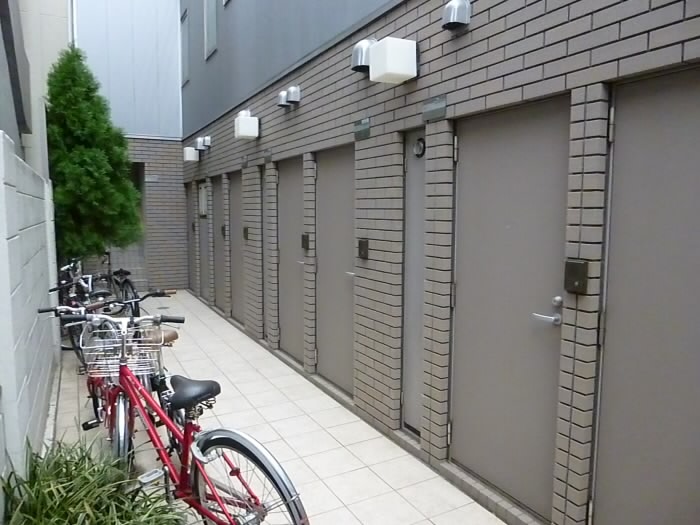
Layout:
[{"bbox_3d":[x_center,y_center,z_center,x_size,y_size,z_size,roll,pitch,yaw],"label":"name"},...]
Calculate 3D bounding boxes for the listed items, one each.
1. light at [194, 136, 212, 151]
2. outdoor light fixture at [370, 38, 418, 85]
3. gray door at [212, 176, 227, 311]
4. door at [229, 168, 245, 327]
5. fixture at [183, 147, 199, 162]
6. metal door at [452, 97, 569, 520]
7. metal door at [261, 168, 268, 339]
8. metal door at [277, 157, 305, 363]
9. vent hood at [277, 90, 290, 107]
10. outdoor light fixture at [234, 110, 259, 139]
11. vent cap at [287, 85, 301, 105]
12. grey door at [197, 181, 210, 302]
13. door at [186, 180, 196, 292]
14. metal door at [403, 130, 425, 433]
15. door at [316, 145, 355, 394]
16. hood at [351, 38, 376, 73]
[{"bbox_3d":[-2.254,-1.800,7.633,0.145,0.190,0.180,-3,7,-29],"label":"light"},{"bbox_3d":[0.273,-1.186,2.992,0.238,0.199,0.185,-3,6,-29],"label":"outdoor light fixture"},{"bbox_3d":[-1.839,-0.290,7.337,0.070,1.905,0.760,-3,7,-29],"label":"gray door"},{"bbox_3d":[-1.409,-0.181,6.606,0.055,1.960,0.815,-3,6,-29],"label":"door"},{"bbox_3d":[-2.493,-1.710,8.004,0.215,0.200,0.200,-3,7,-29],"label":"fixture"},{"bbox_3d":[0.803,0.208,2.572,0.070,1.947,0.763,-3,7,-29],"label":"metal door"},{"bbox_3d":[-0.900,-0.111,5.643,0.070,1.920,0.320,-3,7,-29],"label":"metal door"},{"bbox_3d":[-0.530,-0.017,5.018,0.055,1.970,0.810,-3,6,-29],"label":"metal door"},{"bbox_3d":[-0.613,-1.522,4.701,0.120,0.143,0.132,-3,6,-29],"label":"vent hood"},{"bbox_3d":[-1.106,-1.447,5.478,0.243,0.203,0.185,-3,6,-29],"label":"outdoor light fixture"},{"bbox_3d":[-0.511,-1.502,4.517,0.120,0.145,0.132,-3,6,-29],"label":"vent cap"},{"bbox_3d":[-2.284,-0.374,8.138,0.070,1.885,0.770,-3,7,-29],"label":"grey door"},{"bbox_3d":[-2.734,-0.417,9.002,0.055,1.945,0.800,-3,6,-29],"label":"door"},{"bbox_3d":[0.449,0.162,3.270,0.050,1.968,0.287,-3,7,-28],"label":"metal door"},{"bbox_3d":[-0.070,0.069,4.188,0.055,1.970,0.805,-3,6,-29],"label":"door"},{"bbox_3d":[0.087,-1.410,3.407,0.145,0.190,0.175,-3,7,-29],"label":"hood"}]

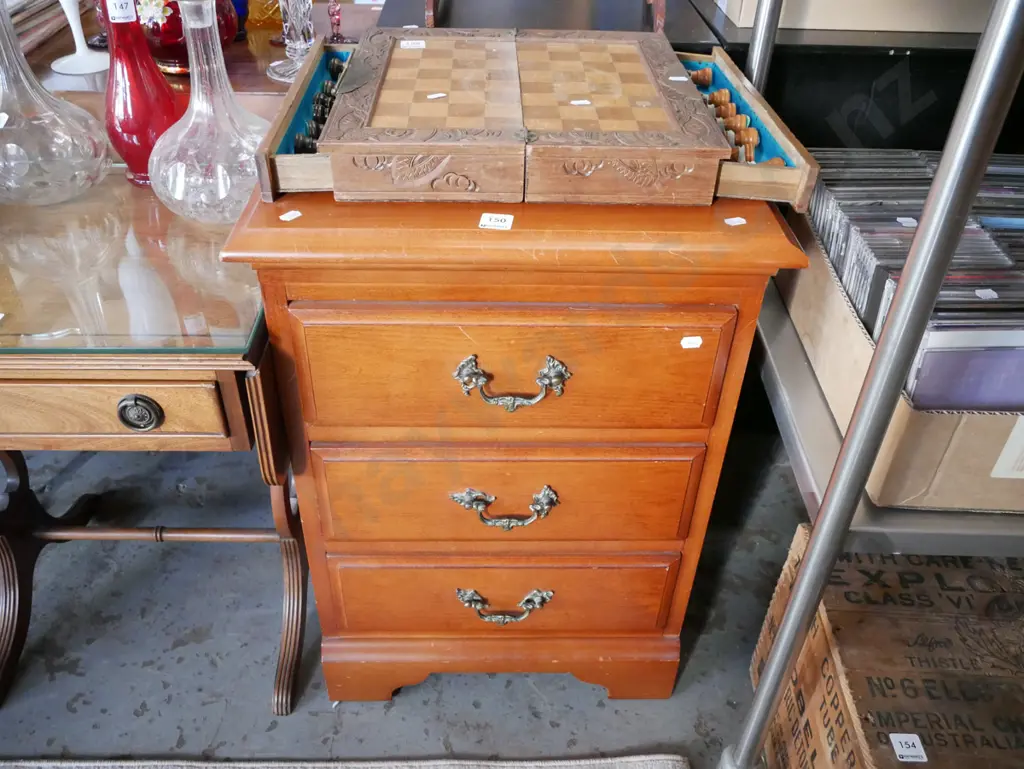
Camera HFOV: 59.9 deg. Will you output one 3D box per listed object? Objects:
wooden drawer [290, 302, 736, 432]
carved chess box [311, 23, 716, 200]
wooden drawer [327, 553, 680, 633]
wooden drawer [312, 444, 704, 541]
[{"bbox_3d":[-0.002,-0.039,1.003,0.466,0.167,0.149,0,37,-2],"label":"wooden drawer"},{"bbox_3d":[0.009,-0.297,0.941,0.367,0.057,0.343,0,39,-2],"label":"carved chess box"},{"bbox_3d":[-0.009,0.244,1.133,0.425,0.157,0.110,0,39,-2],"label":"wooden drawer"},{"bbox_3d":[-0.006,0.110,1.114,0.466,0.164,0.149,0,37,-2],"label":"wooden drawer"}]

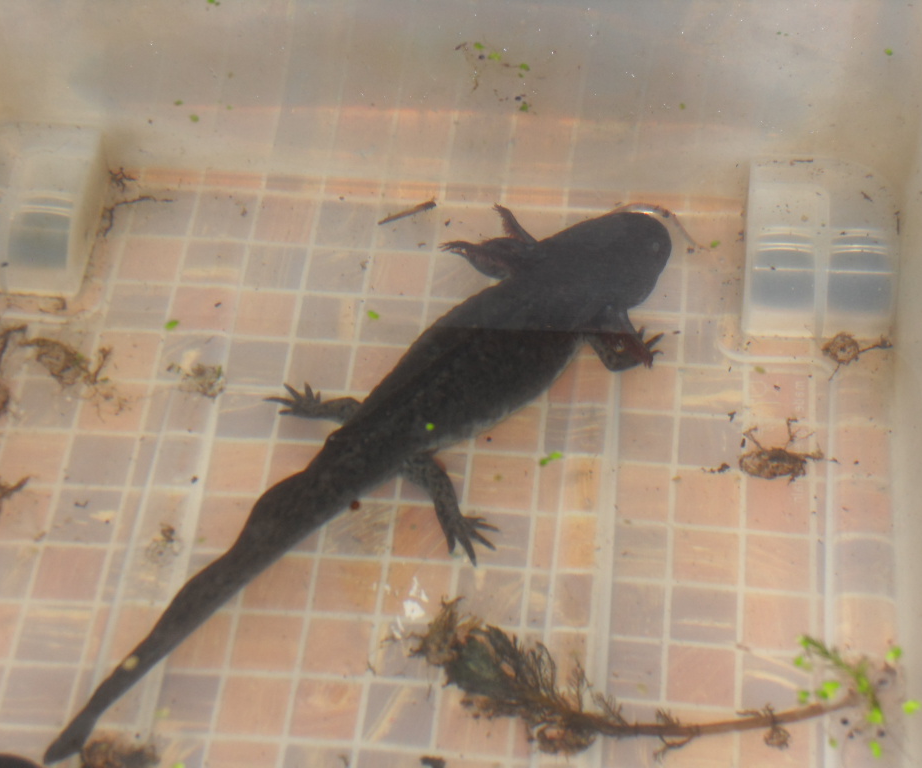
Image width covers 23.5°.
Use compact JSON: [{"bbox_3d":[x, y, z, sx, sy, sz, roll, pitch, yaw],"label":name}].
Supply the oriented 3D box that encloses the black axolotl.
[{"bbox_3d":[-0.031,0.021,0.732,0.102,0.032,0.291,35,59,28],"label":"black axolotl"}]

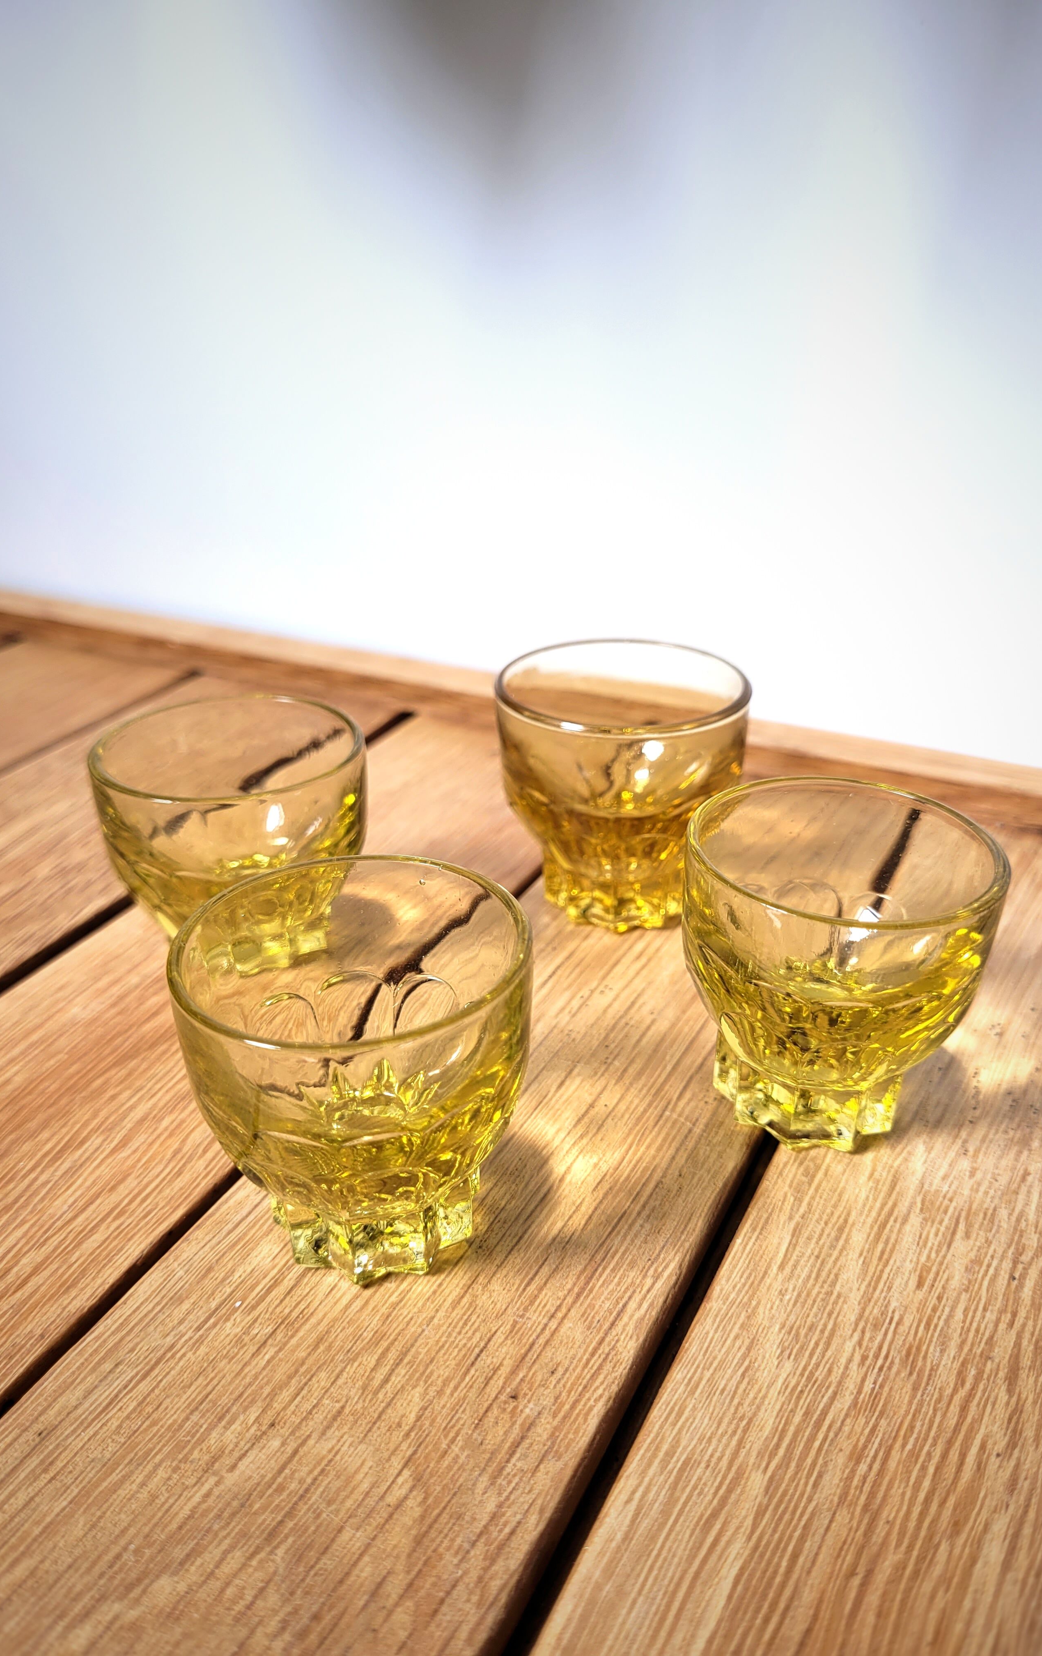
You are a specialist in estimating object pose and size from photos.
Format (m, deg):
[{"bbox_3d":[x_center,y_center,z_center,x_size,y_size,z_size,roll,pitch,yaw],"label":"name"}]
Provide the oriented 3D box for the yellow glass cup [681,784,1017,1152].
[{"bbox_3d":[0.056,0.026,0.226,0.054,0.053,0.054,-1,28,0],"label":"yellow glass cup"}]

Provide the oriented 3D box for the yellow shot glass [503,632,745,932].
[{"bbox_3d":[0.023,-0.008,0.291,0.059,0.054,0.059,-1,28,0],"label":"yellow shot glass"}]

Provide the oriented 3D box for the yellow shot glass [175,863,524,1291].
[{"bbox_3d":[-0.025,0.040,0.202,0.054,0.053,0.054,-1,28,1],"label":"yellow shot glass"}]

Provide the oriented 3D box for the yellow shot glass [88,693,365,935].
[{"bbox_3d":[-0.060,0.006,0.269,0.054,0.053,0.054,-1,28,0],"label":"yellow shot glass"}]

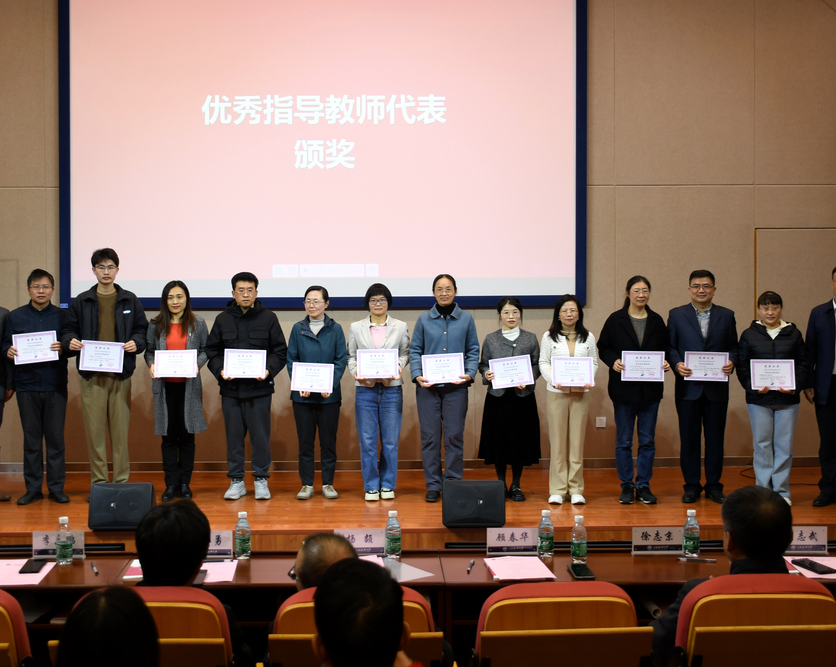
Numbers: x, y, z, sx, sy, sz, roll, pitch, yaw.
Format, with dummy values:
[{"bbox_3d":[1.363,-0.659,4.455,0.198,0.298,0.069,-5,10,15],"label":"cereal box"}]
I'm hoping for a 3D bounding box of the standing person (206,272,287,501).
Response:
[{"bbox_3d":[-1.271,0.384,6.972,0.550,1.664,0.370,0,1,-2],"label":"standing person"}]

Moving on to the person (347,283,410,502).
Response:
[{"bbox_3d":[-0.291,0.430,6.950,0.470,1.589,0.360,0,1,0],"label":"person"}]

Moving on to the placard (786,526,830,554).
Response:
[{"bbox_3d":[1.520,0.819,3.739,0.205,0.109,0.060,0,1,-1],"label":"placard"}]

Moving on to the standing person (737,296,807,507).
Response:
[{"bbox_3d":[2.509,0.454,6.691,0.480,1.502,0.360,0,1,9],"label":"standing person"}]

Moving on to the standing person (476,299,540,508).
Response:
[{"bbox_3d":[0.675,0.473,6.970,0.470,1.487,0.370,0,0,3],"label":"standing person"}]

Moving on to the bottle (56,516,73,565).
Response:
[{"bbox_3d":[-1.365,0.798,3.648,0.062,0.177,0.062,0,1,-1],"label":"bottle"}]

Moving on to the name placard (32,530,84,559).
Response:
[{"bbox_3d":[-1.392,0.819,3.660,0.203,0.104,0.050,0,1,0],"label":"name placard"}]

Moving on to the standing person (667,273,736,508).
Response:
[{"bbox_3d":[2.048,0.376,6.798,0.490,1.658,0.370,0,1,8],"label":"standing person"}]

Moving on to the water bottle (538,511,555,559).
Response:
[{"bbox_3d":[0.507,0.789,3.730,0.062,0.177,0.062,0,1,-1],"label":"water bottle"}]

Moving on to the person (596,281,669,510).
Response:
[{"bbox_3d":[1.574,0.404,6.900,0.540,1.643,0.370,0,0,6],"label":"person"}]

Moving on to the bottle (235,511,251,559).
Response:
[{"bbox_3d":[-0.666,0.766,3.600,0.059,0.174,0.059,0,0,0],"label":"bottle"}]

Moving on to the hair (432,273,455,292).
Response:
[{"bbox_3d":[0.195,-0.365,6.970,0.175,0.165,0.190,0,0,0],"label":"hair"}]

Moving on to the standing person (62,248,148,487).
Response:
[{"bbox_3d":[-2.306,0.296,6.980,0.610,1.845,0.370,0,0,-7],"label":"standing person"}]

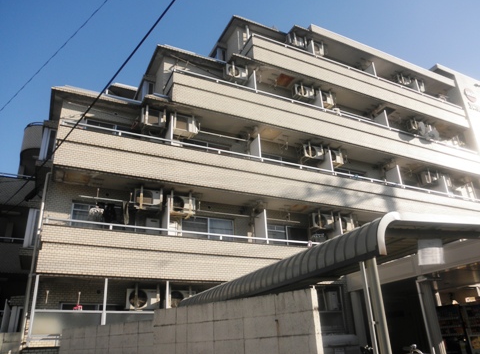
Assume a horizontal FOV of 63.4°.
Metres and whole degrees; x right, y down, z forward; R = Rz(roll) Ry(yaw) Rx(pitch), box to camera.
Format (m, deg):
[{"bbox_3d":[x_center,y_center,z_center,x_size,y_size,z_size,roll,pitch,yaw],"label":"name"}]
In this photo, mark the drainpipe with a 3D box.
[{"bbox_3d":[-4.393,1.606,8.372,0.090,3.763,0.085,9,-27,-26],"label":"drainpipe"}]

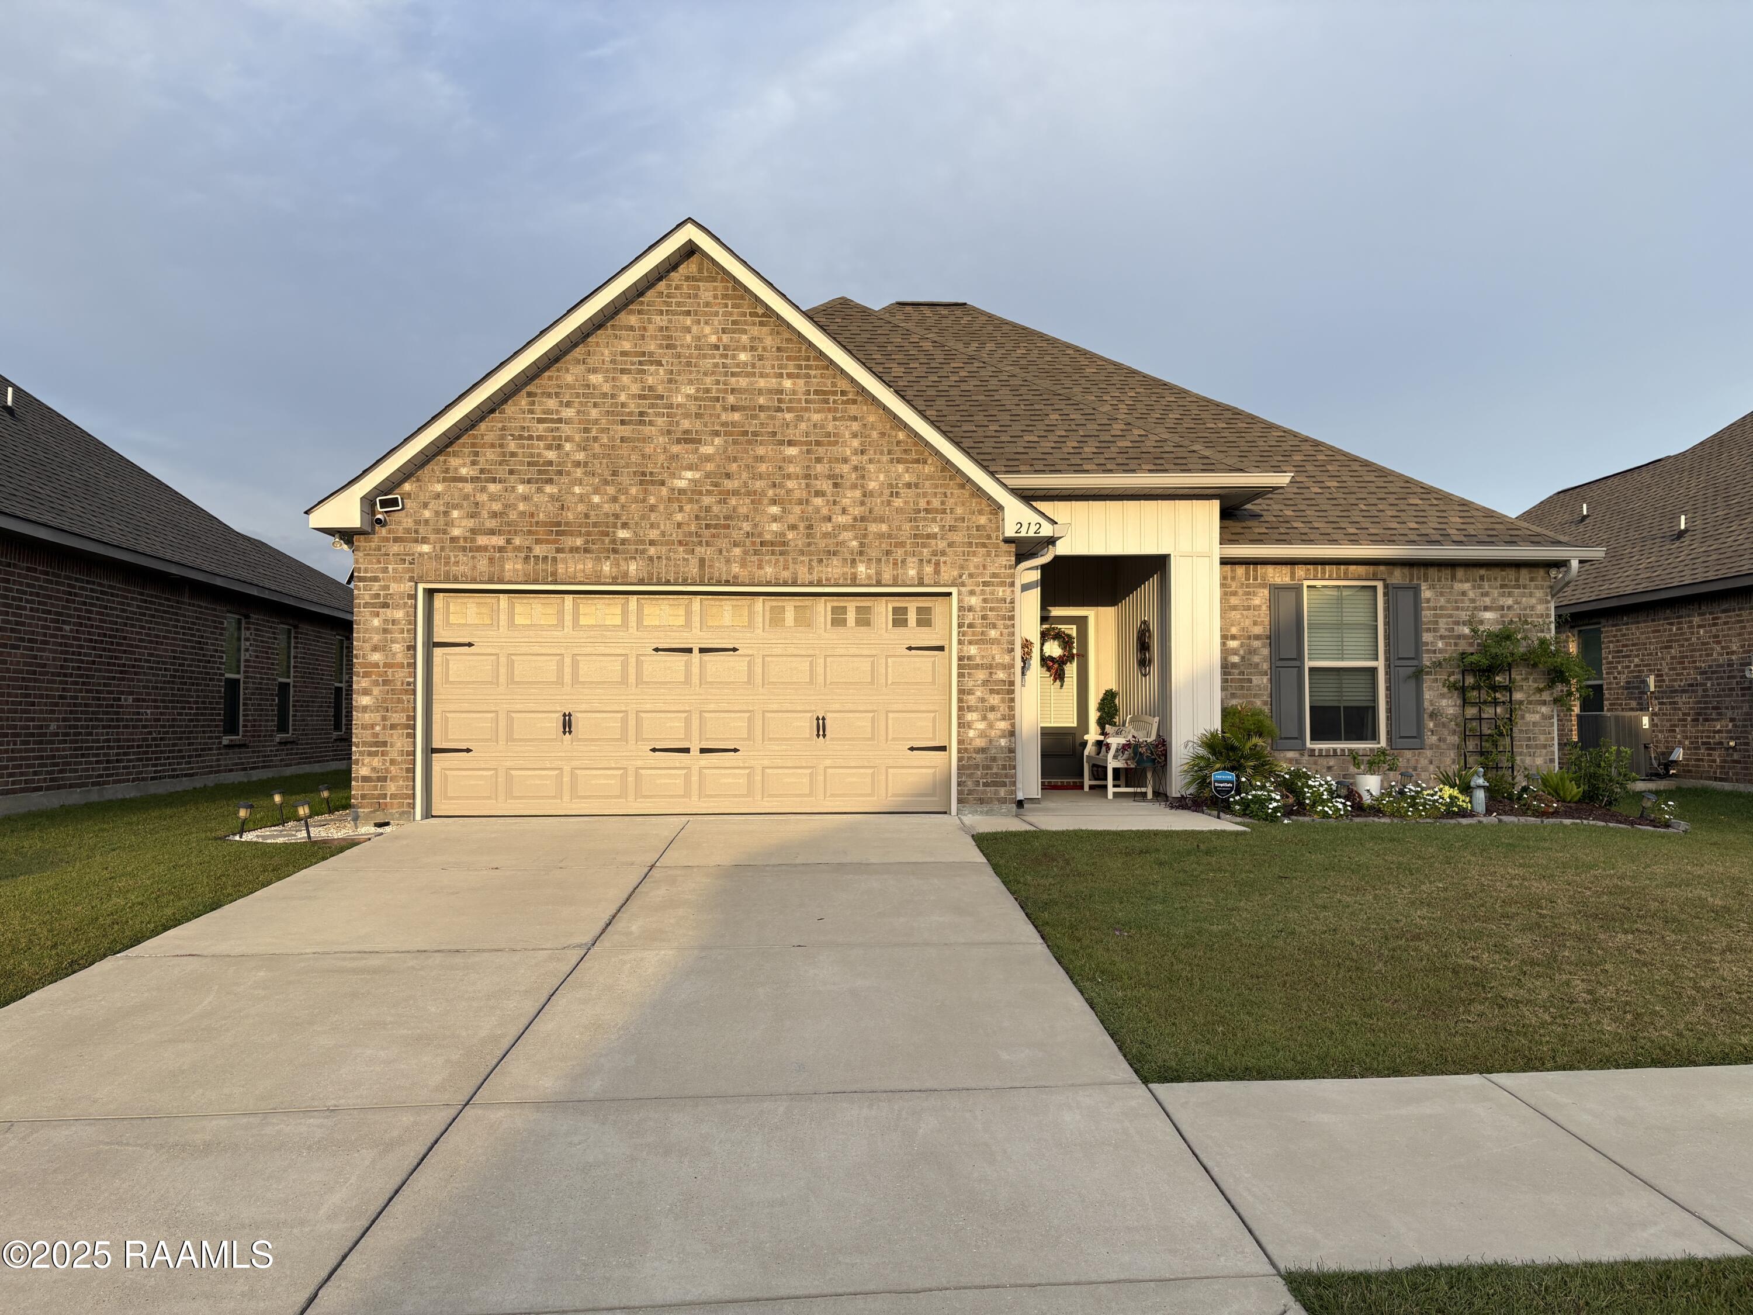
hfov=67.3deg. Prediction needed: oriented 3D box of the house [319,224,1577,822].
[{"bbox_3d":[0.754,-1.737,19.491,13.200,7.150,14.200,0,-3,-6],"label":"house"}]

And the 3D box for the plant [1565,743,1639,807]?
[{"bbox_3d":[7.760,1.245,14.081,0.720,0.690,0.680,0,-3,-6],"label":"plant"}]

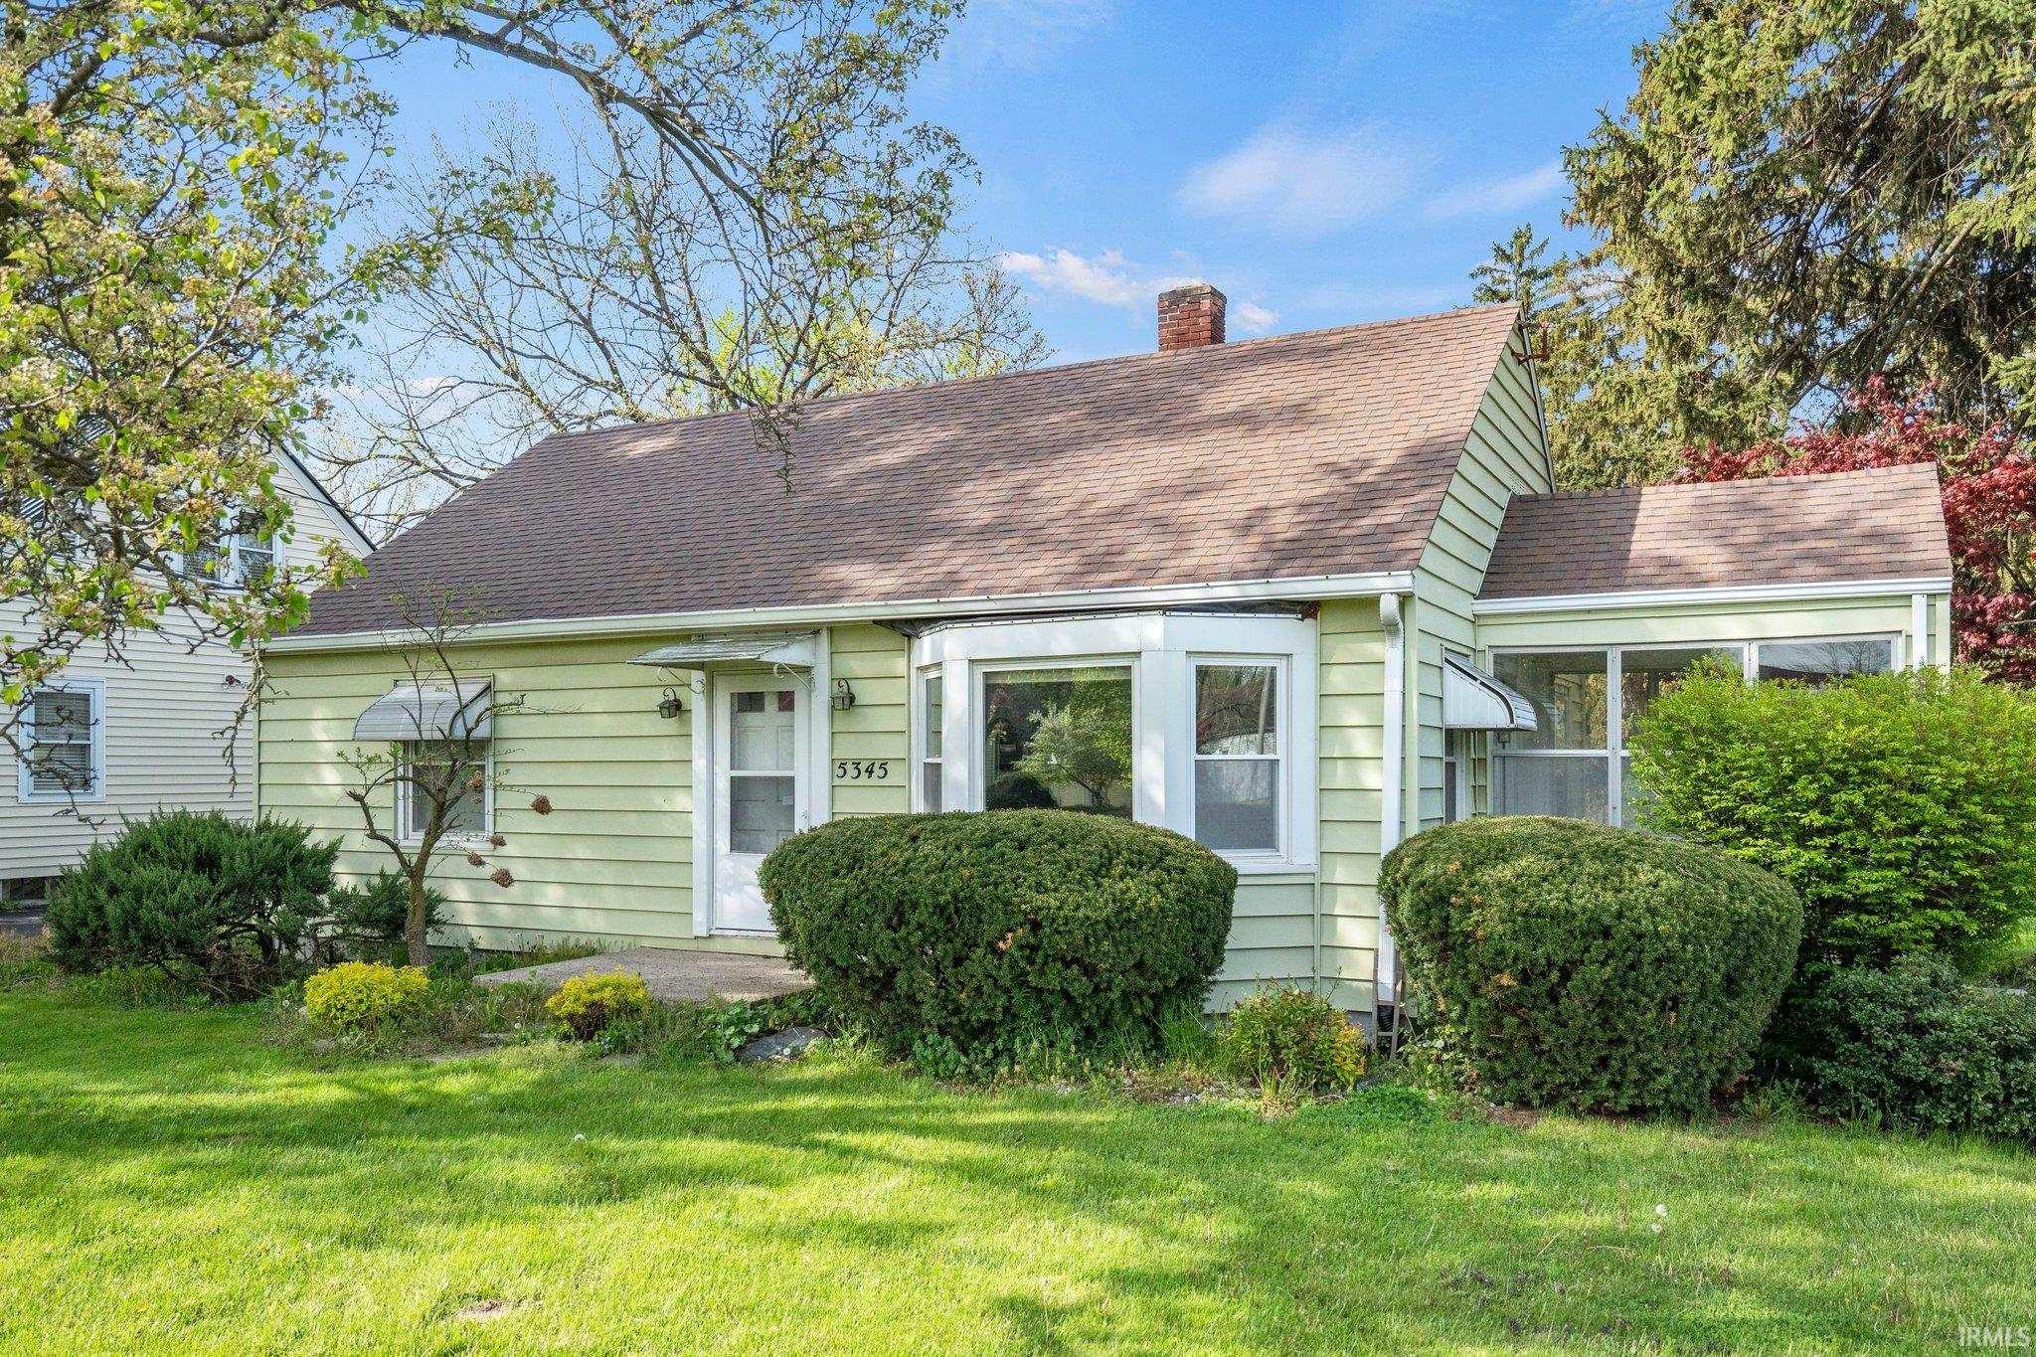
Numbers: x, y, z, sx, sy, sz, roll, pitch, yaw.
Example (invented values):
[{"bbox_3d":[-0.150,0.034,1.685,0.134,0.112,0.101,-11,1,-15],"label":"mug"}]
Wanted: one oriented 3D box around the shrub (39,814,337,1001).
[{"bbox_3d":[-6.979,1.837,12.982,2.300,1.420,2.000,-2,-4,27],"label":"shrub"}]

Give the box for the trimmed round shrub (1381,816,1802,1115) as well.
[{"bbox_3d":[3.256,1.561,8.770,2.250,1.550,1.950,-2,-4,27],"label":"trimmed round shrub"}]

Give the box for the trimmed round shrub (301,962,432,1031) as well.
[{"bbox_3d":[-4.686,2.227,11.075,0.800,0.450,0.750,0,-3,0],"label":"trimmed round shrub"}]

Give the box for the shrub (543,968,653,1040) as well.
[{"bbox_3d":[-2.894,2.198,10.623,0.680,0.440,0.680,-2,-4,27],"label":"shrub"}]

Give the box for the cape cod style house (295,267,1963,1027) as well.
[{"bbox_3d":[0.825,-0.623,15.164,14.200,6.450,9.400,-2,-4,27],"label":"cape cod style house"}]

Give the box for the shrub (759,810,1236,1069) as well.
[{"bbox_3d":[-0.189,1.605,9.706,3.050,1.540,1.600,-2,-4,27],"label":"shrub"}]

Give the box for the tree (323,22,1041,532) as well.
[{"bbox_3d":[-5.990,-4.206,27.341,12.000,15.250,12.000,-2,-4,27],"label":"tree"}]

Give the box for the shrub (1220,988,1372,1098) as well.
[{"bbox_3d":[1.623,2.073,8.912,0.850,0.560,0.800,-2,-4,27],"label":"shrub"}]

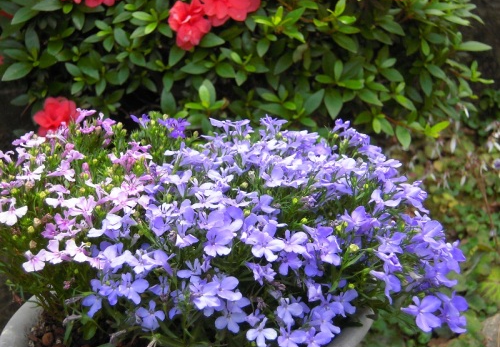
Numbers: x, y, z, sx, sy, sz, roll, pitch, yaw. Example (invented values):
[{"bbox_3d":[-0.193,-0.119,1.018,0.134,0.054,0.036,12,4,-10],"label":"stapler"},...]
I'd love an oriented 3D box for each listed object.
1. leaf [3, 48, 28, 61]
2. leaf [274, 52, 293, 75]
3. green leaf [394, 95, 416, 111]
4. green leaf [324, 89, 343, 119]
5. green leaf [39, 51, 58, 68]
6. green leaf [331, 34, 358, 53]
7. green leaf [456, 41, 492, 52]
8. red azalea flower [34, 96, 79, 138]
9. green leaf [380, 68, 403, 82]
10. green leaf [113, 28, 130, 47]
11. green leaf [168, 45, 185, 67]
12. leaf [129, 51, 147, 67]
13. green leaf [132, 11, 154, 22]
[{"bbox_3d":[-0.287,-0.145,1.050,0.037,0.007,0.015,20,54,-5],"label":"leaf"},{"bbox_3d":[0.043,-0.137,1.060,0.016,0.007,0.037,35,74,19],"label":"leaf"},{"bbox_3d":[0.179,-0.081,0.980,0.030,0.006,0.011,39,67,20],"label":"green leaf"},{"bbox_3d":[0.101,-0.084,1.030,0.022,0.007,0.043,-1,60,0],"label":"green leaf"},{"bbox_3d":[-0.251,-0.141,1.060,0.028,0.007,0.019,-29,63,0],"label":"green leaf"},{"bbox_3d":[0.115,-0.157,1.030,0.040,0.007,0.018,38,66,15],"label":"green leaf"},{"bbox_3d":[0.263,-0.147,1.000,0.041,0.006,0.016,-5,49,7],"label":"green leaf"},{"bbox_3d":[-0.232,-0.067,1.020,0.055,0.051,0.036,-3,25,-7],"label":"red azalea flower"},{"bbox_3d":[0.166,-0.114,1.000,0.029,0.006,0.013,33,65,17],"label":"green leaf"},{"bbox_3d":[-0.150,-0.160,1.000,0.014,0.006,0.034,-34,65,-18],"label":"green leaf"},{"bbox_3d":[-0.091,-0.144,1.040,0.017,0.032,0.007,29,-10,12],"label":"green leaf"},{"bbox_3d":[-0.132,-0.135,1.000,0.016,0.006,0.030,-40,67,-20],"label":"leaf"},{"bbox_3d":[-0.123,-0.179,0.980,0.026,0.006,0.012,20,62,11],"label":"green leaf"}]

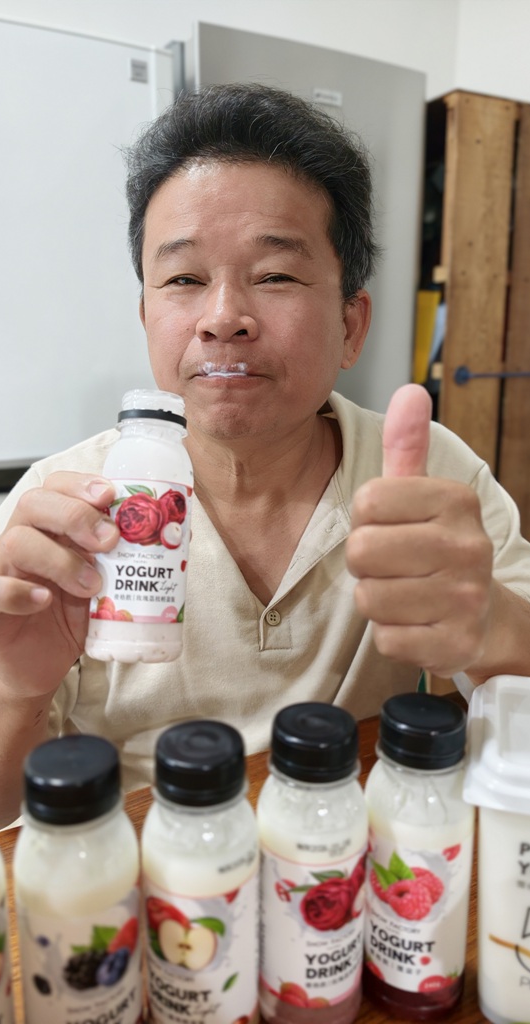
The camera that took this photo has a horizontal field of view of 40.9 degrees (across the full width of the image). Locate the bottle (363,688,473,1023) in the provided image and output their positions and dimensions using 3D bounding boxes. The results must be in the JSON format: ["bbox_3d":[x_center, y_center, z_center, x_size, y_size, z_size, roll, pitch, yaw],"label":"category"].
[{"bbox_3d":[0.080,0.177,0.371,0.055,0.158,0.055,9,15,38],"label":"bottle"}]

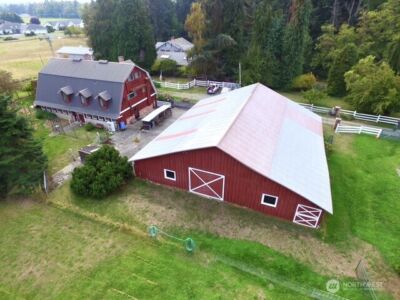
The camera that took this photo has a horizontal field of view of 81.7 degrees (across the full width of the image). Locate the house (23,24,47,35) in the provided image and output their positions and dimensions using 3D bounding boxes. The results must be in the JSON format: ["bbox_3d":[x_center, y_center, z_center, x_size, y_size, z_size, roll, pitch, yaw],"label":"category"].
[{"bbox_3d":[-119.459,-88.331,168.555,13.000,5.600,9.600,-8,33,-13],"label":"house"}]

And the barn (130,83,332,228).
[{"bbox_3d":[5.203,-2.458,28.077,18.800,6.063,19.695,12,34,19],"label":"barn"}]

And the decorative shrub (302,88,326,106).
[{"bbox_3d":[21.500,-9.996,43.341,4.200,2.400,4.200,0,32,0],"label":"decorative shrub"}]

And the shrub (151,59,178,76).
[{"bbox_3d":[-9.500,-22.227,61.984,6.600,3.900,6.600,0,32,0],"label":"shrub"}]

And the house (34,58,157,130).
[{"bbox_3d":[-17.510,-10.421,38.459,16.600,8.500,10.800,11,33,18],"label":"house"}]

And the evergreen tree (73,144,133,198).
[{"bbox_3d":[-9.300,1.984,22.240,5.200,4.350,5.200,0,32,0],"label":"evergreen tree"}]

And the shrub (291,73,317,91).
[{"bbox_3d":[22.400,-14.664,49.961,5.000,3.400,5.000,0,32,0],"label":"shrub"}]

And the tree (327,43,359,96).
[{"bbox_3d":[26.800,-14.891,44.006,4.000,10.000,4.000,0,32,0],"label":"tree"}]

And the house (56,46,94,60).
[{"bbox_3d":[-40.083,-32.737,78.784,13.000,4.400,7.500,7,32,11],"label":"house"}]

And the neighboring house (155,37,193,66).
[{"bbox_3d":[-7.225,-31.218,73.040,10.200,7.600,10.800,8,33,13],"label":"neighboring house"}]

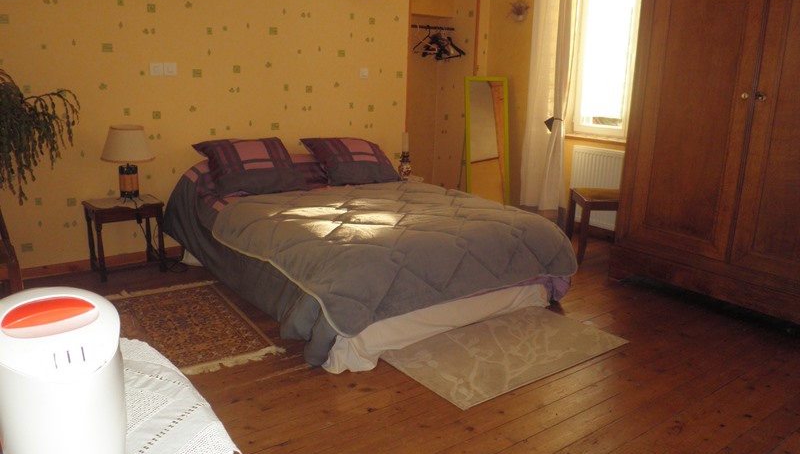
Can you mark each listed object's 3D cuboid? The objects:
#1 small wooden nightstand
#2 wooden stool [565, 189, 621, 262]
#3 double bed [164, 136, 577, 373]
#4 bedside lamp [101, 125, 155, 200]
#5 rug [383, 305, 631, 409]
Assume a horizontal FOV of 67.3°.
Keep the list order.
[{"bbox_3d":[-1.714,0.063,3.771,0.410,0.460,0.320,-9,17,-35],"label":"small wooden nightstand"},{"bbox_3d":[1.437,-0.012,4.256,0.410,0.460,0.430,1,14,0],"label":"wooden stool"},{"bbox_3d":[-0.323,-0.043,3.630,1.500,0.770,2.100,-9,17,-35],"label":"double bed"},{"bbox_3d":[-1.660,-0.385,3.692,0.340,0.455,0.340,-9,17,-35],"label":"bedside lamp"},{"bbox_3d":[0.494,0.548,2.841,1.100,0.012,0.650,-9,17,-35],"label":"rug"}]

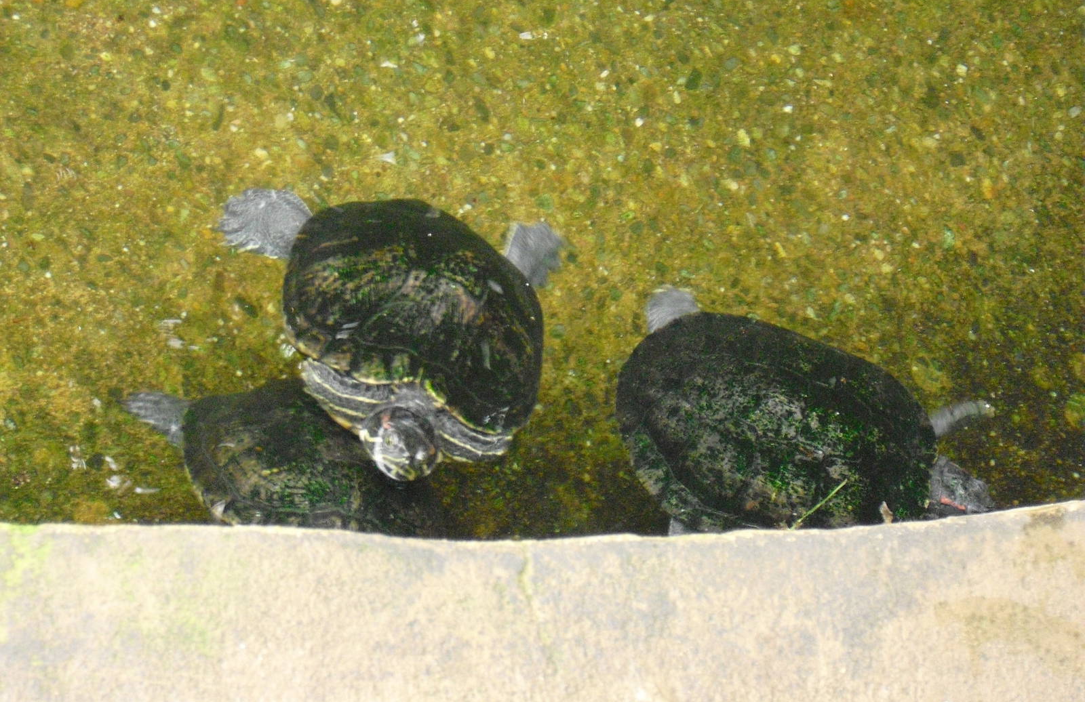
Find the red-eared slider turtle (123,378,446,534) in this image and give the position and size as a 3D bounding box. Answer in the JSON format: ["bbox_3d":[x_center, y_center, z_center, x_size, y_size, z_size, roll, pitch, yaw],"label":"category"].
[{"bbox_3d":[-0.172,0.084,1.940,0.230,0.080,0.165,4,57,3],"label":"red-eared slider turtle"}]

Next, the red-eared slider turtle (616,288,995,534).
[{"bbox_3d":[0.183,0.067,1.950,0.275,0.095,0.190,14,58,9],"label":"red-eared slider turtle"}]

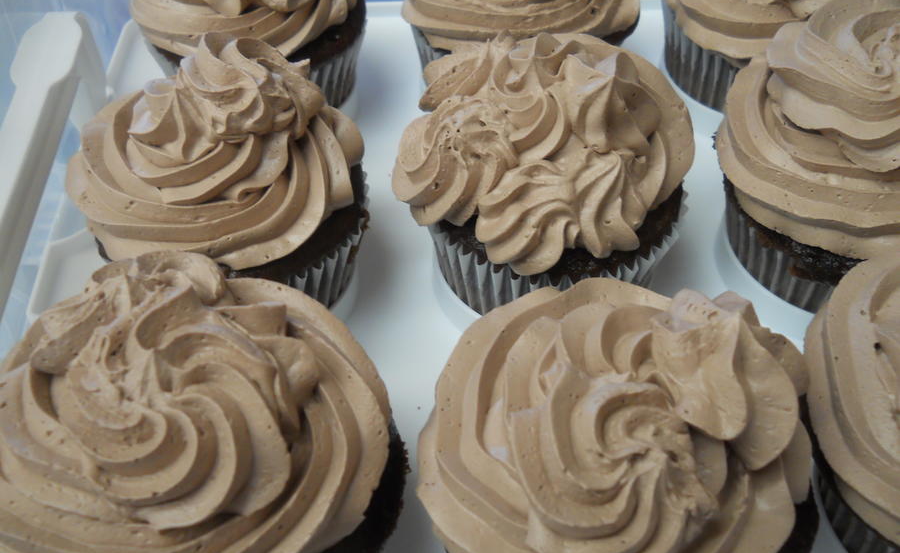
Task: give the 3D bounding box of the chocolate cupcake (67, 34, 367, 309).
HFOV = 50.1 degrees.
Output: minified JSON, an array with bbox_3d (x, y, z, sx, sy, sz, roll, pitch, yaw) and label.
[{"bbox_3d":[-0.055,-0.019,0.235,0.072,0.064,0.072,-2,48,-4],"label":"chocolate cupcake"}]

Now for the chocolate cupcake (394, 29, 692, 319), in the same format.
[{"bbox_3d":[0.023,-0.022,0.243,0.073,0.060,0.073,-2,48,-4],"label":"chocolate cupcake"}]

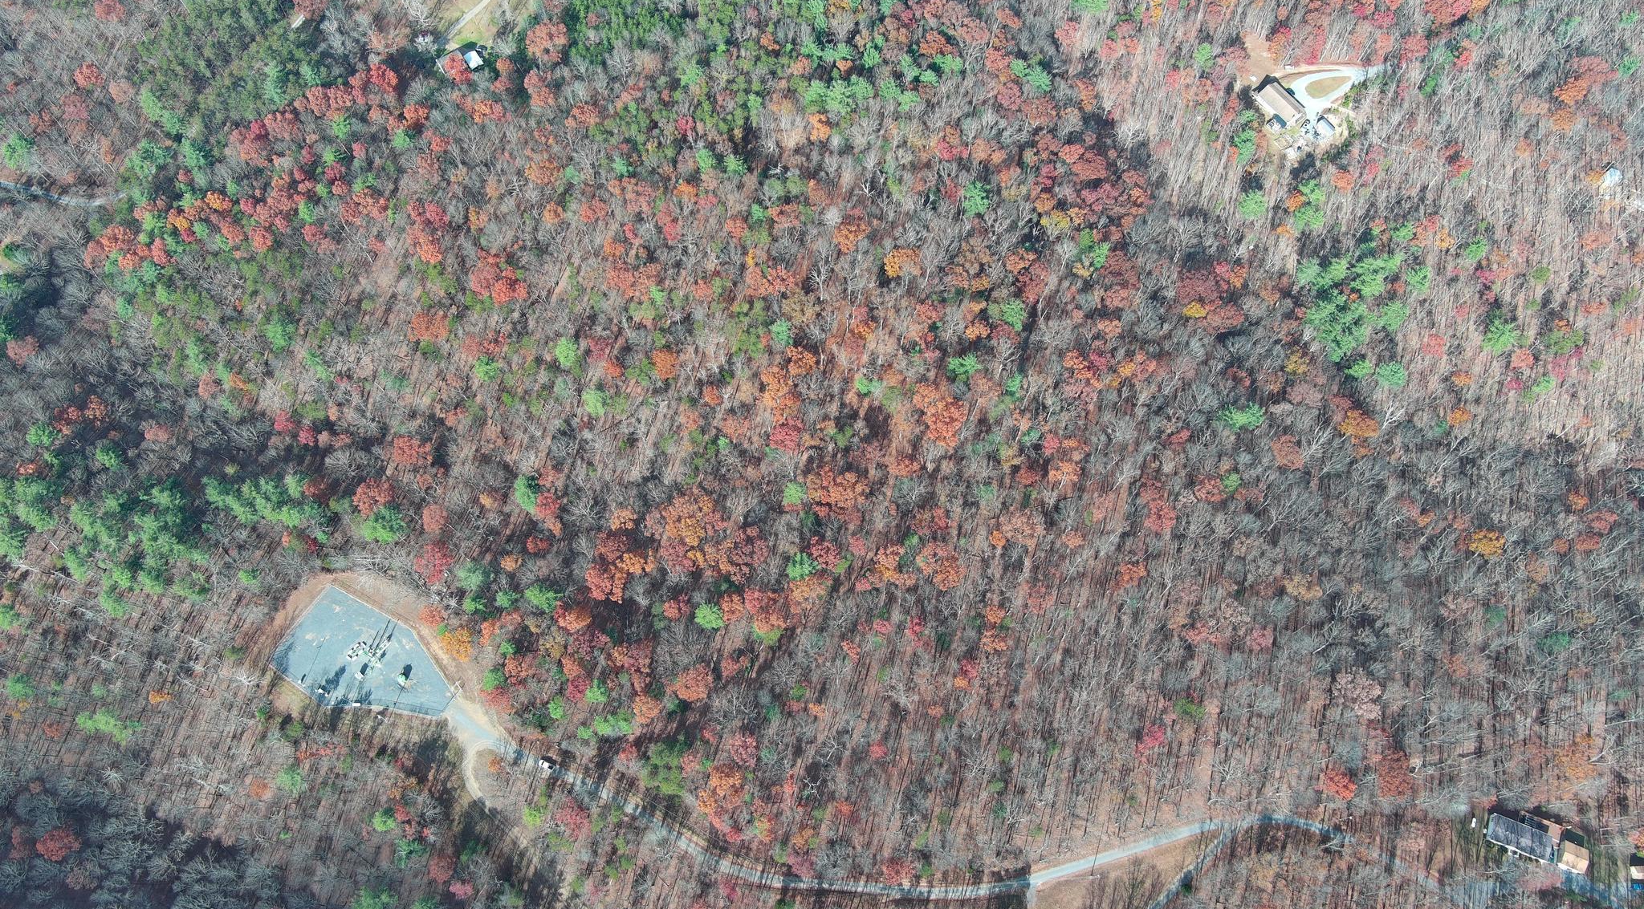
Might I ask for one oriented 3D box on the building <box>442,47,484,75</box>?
[{"bbox_3d":[-129.640,-140.980,475.370,13.100,5.000,9.600,-31,73,-11],"label":"building"}]

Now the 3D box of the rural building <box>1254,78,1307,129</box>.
[{"bbox_3d":[162.800,-124.170,468.660,9.000,6.000,15.200,-34,73,-12],"label":"rural building"}]

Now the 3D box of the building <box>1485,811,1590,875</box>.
[{"bbox_3d":[207.080,111.310,382.590,28.700,5.000,11.000,19,71,7],"label":"building"}]

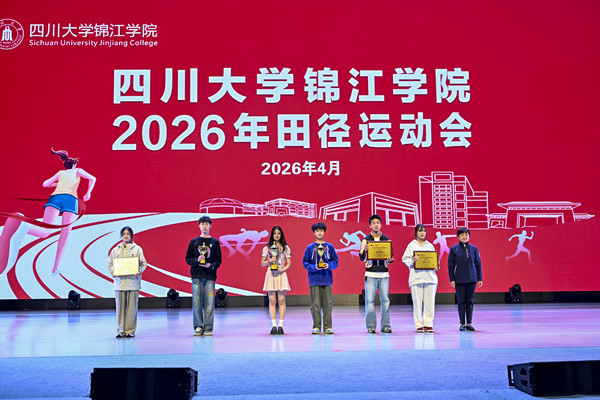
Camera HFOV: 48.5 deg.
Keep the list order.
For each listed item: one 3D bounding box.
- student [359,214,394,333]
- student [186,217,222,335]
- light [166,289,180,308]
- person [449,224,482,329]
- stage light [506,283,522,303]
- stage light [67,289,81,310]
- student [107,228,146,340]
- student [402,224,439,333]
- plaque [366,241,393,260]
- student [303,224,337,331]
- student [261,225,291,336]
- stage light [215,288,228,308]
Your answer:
[{"bbox_3d":[1.173,1.137,10.338,0.532,1.806,0.420,-1,-6,0],"label":"student"},{"bbox_3d":[-1.469,1.155,10.235,0.552,1.812,0.360,0,-6,-6],"label":"student"},{"bbox_3d":[-3.171,2.464,16.665,0.333,0.473,0.290,0,-6,-3],"label":"light"},{"bbox_3d":[2.567,1.236,10.457,0.523,1.600,0.320,-1,-6,5],"label":"person"},{"bbox_3d":[5.523,2.396,17.101,0.349,0.493,0.290,0,-6,-3],"label":"stage light"},{"bbox_3d":[-5.563,2.470,16.441,0.318,0.471,0.290,0,-6,-3],"label":"stage light"},{"bbox_3d":[-2.589,1.230,10.065,0.570,1.654,0.400,0,-6,-7],"label":"student"},{"bbox_3d":[1.846,1.205,10.314,0.549,1.652,0.380,0,-6,-3],"label":"student"},{"bbox_3d":[1.212,0.773,10.098,0.374,0.282,0.030,-3,-10,-1],"label":"plaque"},{"bbox_3d":[0.310,1.202,10.296,0.540,1.689,0.380,0,-6,-2],"label":"student"},{"bbox_3d":[-0.371,1.232,10.326,0.455,1.650,0.360,0,-6,-3],"label":"student"},{"bbox_3d":[-1.948,2.452,16.679,0.318,0.471,0.290,0,-6,-3],"label":"stage light"}]

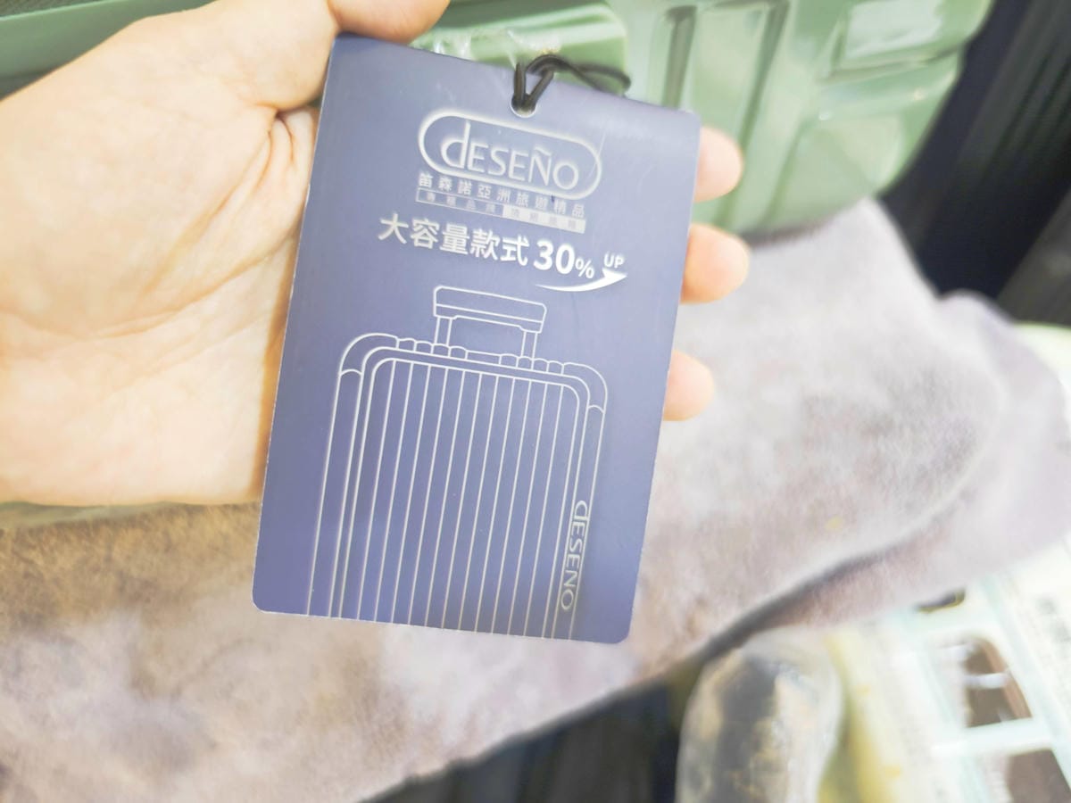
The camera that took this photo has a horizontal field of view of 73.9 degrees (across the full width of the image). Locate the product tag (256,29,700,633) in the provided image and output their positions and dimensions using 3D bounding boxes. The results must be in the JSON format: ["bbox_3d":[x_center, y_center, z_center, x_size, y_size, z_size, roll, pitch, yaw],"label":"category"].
[{"bbox_3d":[-0.009,-0.009,0.133,0.070,0.104,0.003,8,-1,-9],"label":"product tag"}]

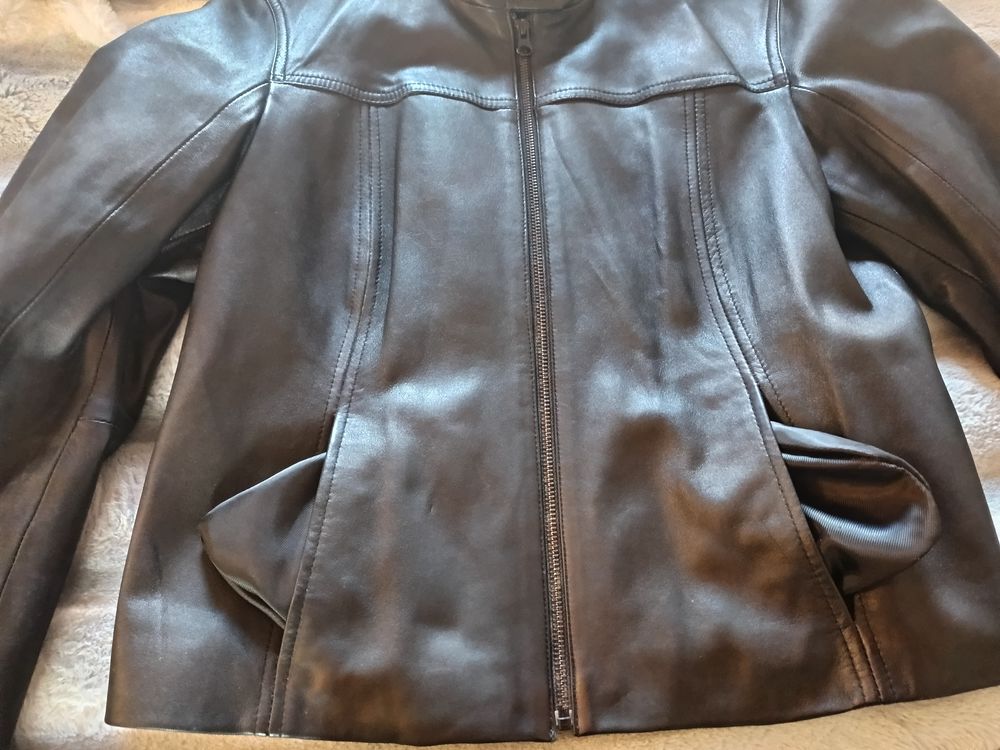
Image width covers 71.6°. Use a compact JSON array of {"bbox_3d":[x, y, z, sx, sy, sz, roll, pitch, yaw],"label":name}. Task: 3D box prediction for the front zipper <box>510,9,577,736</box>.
[{"bbox_3d":[0.026,-0.046,0.449,0.018,0.015,0.505,-2,71,-1],"label":"front zipper"}]

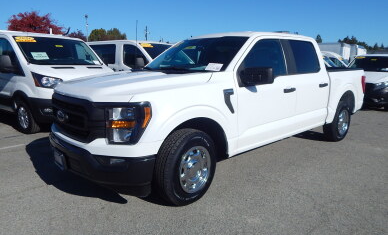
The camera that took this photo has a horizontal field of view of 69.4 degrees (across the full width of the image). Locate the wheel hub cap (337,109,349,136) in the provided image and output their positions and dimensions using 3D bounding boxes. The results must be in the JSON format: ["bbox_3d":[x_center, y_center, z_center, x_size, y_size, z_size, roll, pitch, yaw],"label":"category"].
[{"bbox_3d":[2.740,0.105,5.233,0.450,0.450,0.120,-8,14,-41],"label":"wheel hub cap"}]

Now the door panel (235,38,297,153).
[{"bbox_3d":[0.893,-0.330,3.465,1.270,1.320,0.240,-10,14,-41],"label":"door panel"}]

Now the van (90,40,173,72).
[{"bbox_3d":[-1.856,-1.287,8.874,5.750,2.100,2.150,9,13,37],"label":"van"}]

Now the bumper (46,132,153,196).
[{"bbox_3d":[-1.157,0.382,2.974,0.520,0.500,2.000,-10,14,-41],"label":"bumper"}]

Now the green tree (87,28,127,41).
[{"bbox_3d":[-14.497,-10.968,46.636,6.400,7.400,5.600,-2,11,-17],"label":"green tree"}]

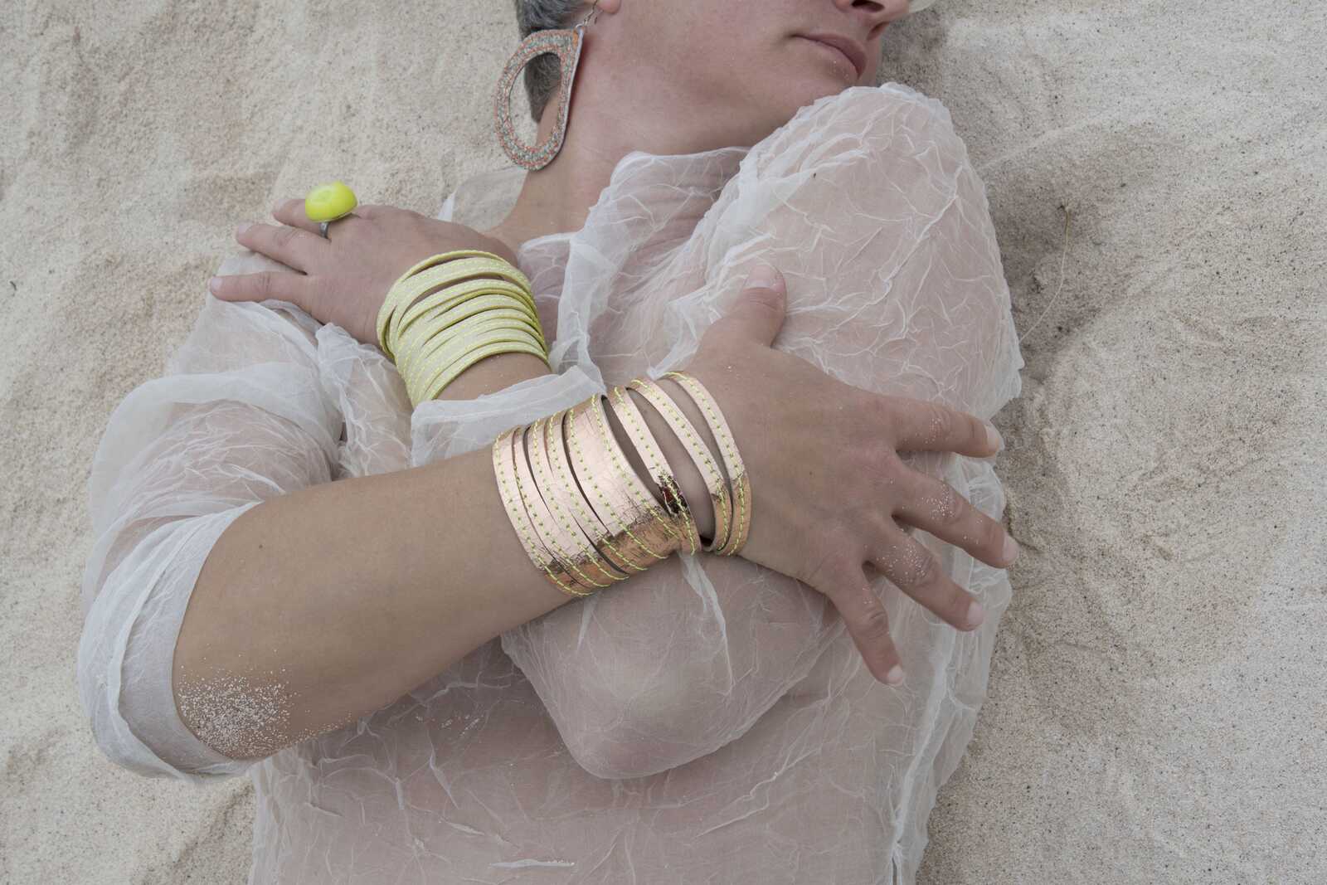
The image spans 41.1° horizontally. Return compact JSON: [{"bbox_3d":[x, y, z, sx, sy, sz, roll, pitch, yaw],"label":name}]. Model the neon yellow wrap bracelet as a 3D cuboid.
[{"bbox_3d":[-0.090,-0.048,0.810,0.071,0.056,0.047,-16,50,0],"label":"neon yellow wrap bracelet"}]

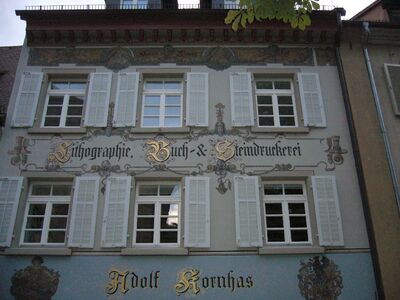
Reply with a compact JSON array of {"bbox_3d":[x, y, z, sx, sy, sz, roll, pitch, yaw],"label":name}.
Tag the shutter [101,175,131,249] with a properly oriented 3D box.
[{"bbox_3d":[-2.093,1.545,10.245,0.605,1.823,0.050,0,-23,0],"label":"shutter"}]

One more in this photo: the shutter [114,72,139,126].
[{"bbox_3d":[-2.023,-1.404,11.242,0.591,1.742,0.050,0,-24,-1],"label":"shutter"}]

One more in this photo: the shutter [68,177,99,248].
[{"bbox_3d":[-2.816,1.512,9.942,0.586,1.779,0.050,0,-24,-1],"label":"shutter"}]

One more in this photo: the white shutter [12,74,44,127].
[{"bbox_3d":[-4.754,-1.401,11.215,0.582,1.738,0.050,0,-24,-1],"label":"white shutter"}]

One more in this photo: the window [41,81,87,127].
[{"bbox_3d":[-3.852,-1.317,11.634,1.171,1.554,0.100,0,-23,0],"label":"window"}]

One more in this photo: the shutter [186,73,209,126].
[{"bbox_3d":[-0.061,-1.410,11.262,0.594,1.721,0.050,0,-24,-1],"label":"shutter"}]

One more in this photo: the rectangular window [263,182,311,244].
[{"bbox_3d":[2.213,1.617,10.392,1.140,1.667,0.100,0,-23,0],"label":"rectangular window"}]

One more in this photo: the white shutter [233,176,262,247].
[{"bbox_3d":[1.187,1.502,9.983,0.593,1.777,0.050,0,-24,-1],"label":"white shutter"}]

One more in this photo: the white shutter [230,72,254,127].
[{"bbox_3d":[1.190,-1.452,11.558,0.599,1.772,0.050,0,-23,0],"label":"white shutter"}]

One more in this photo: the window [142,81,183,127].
[{"bbox_3d":[-1.082,-1.323,11.649,1.167,1.554,0.100,0,-23,0],"label":"window"}]

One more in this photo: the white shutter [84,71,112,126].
[{"bbox_3d":[-2.796,-1.403,11.235,0.595,1.741,0.050,0,-24,-1],"label":"white shutter"}]

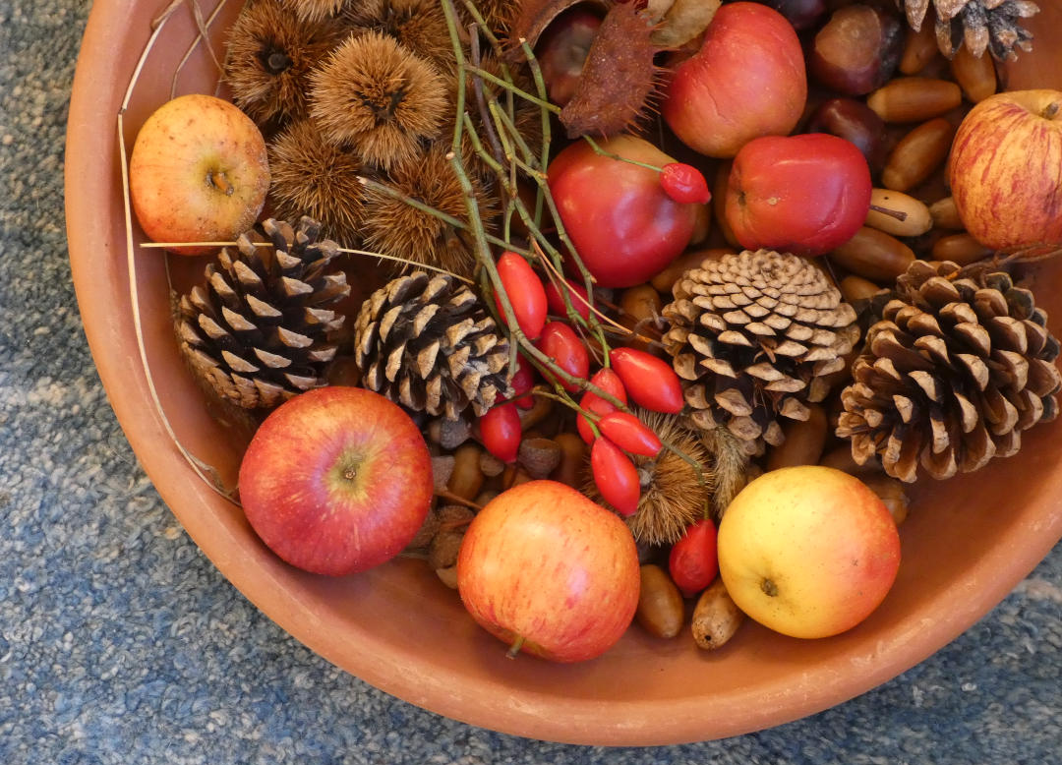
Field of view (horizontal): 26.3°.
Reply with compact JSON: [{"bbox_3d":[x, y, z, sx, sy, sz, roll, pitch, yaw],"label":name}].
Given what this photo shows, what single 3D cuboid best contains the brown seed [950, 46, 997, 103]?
[{"bbox_3d":[0.151,-0.108,0.780,0.014,0.014,0.028,-17,84,-3],"label":"brown seed"}]

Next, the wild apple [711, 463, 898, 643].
[{"bbox_3d":[0.093,0.057,0.761,0.061,0.053,0.061,16,123,26],"label":"wild apple"}]

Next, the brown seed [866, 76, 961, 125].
[{"bbox_3d":[0.131,-0.097,0.776,0.032,0.015,0.015,-6,89,0],"label":"brown seed"}]

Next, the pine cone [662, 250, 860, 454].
[{"bbox_3d":[0.074,-0.010,0.738,0.064,0.064,0.067,4,119,-3],"label":"pine cone"}]

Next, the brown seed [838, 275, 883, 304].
[{"bbox_3d":[0.114,-0.031,0.781,0.026,0.015,0.015,24,88,-6],"label":"brown seed"}]

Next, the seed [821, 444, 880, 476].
[{"bbox_3d":[0.107,0.028,0.757,0.028,0.014,0.014,24,90,0],"label":"seed"}]

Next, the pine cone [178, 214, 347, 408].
[{"bbox_3d":[-0.087,-0.022,0.738,0.054,0.054,0.066,23,99,0],"label":"pine cone"}]

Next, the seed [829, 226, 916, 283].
[{"bbox_3d":[0.115,-0.043,0.764,0.032,0.015,0.015,22,86,-1],"label":"seed"}]

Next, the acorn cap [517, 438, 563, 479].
[{"bbox_3d":[0.003,0.025,0.750,0.014,0.014,0.011,2,108,-1],"label":"acorn cap"}]

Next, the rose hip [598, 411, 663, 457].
[{"bbox_3d":[0.032,0.017,0.742,0.023,0.011,0.011,29,88,-3],"label":"rose hip"}]

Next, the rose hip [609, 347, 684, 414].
[{"bbox_3d":[0.038,-0.001,0.745,0.031,0.016,0.016,41,87,-3],"label":"rose hip"}]

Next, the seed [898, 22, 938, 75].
[{"bbox_3d":[0.135,-0.118,0.785,0.013,0.013,0.026,21,84,-2],"label":"seed"}]

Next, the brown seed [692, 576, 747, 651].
[{"bbox_3d":[0.066,0.077,0.773,0.014,0.014,0.028,28,75,-2],"label":"brown seed"}]

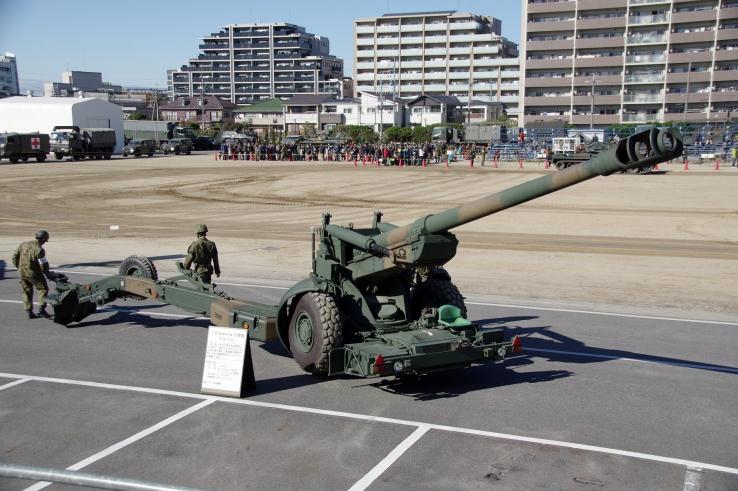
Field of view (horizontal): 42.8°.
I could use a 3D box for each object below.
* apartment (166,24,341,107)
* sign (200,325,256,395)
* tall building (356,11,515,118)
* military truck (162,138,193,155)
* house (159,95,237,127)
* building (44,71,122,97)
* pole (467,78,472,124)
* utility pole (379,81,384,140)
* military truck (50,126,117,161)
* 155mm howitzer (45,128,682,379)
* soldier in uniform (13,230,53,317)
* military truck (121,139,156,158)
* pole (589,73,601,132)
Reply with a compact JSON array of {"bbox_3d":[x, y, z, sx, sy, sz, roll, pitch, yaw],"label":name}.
[{"bbox_3d":[-27.410,-44.779,255.851,48.000,29.300,16.000,3,8,20],"label":"apartment"},{"bbox_3d":[-2.066,1.698,13.790,0.630,0.950,0.470,3,8,19],"label":"sign"},{"bbox_3d":[18.603,-42.470,235.294,42.717,29.700,14.000,3,8,18],"label":"tall building"},{"bbox_3d":[-22.166,-11.725,109.423,1.770,1.970,4.140,3,8,19],"label":"military truck"},{"bbox_3d":[-30.028,-22.316,166.524,12.000,7.500,7.800,3,8,18],"label":"house"},{"bbox_3d":[-83.881,-42.443,279.328,8.000,18.500,27.000,4,9,28],"label":"building"},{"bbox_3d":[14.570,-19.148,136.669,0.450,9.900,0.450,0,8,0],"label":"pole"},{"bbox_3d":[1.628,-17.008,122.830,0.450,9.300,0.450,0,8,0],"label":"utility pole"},{"bbox_3d":[-27.295,-9.800,90.514,2.480,3.150,7.150,3,8,19],"label":"military truck"},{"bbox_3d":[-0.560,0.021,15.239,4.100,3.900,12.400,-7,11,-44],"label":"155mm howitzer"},{"bbox_3d":[-6.731,0.580,18.849,0.650,1.730,0.550,7,10,42],"label":"soldier in uniform"},{"bbox_3d":[-24.518,-10.536,100.503,1.770,1.970,4.140,3,8,19],"label":"military truck"},{"bbox_3d":[27.647,-16.412,115.833,1.600,9.900,0.400,2,8,10],"label":"pole"}]

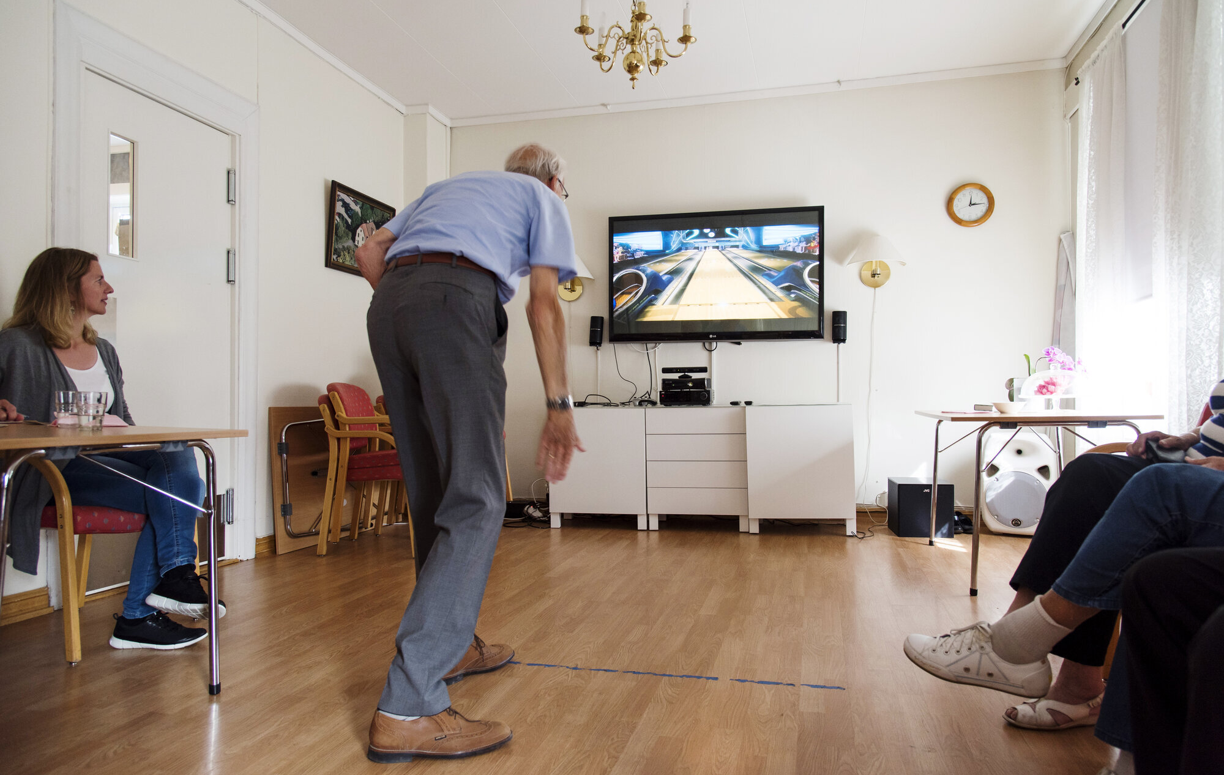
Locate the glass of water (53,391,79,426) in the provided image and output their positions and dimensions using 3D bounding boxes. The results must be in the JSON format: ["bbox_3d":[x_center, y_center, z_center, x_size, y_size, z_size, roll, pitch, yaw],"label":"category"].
[{"bbox_3d":[-1.605,0.065,2.420,0.077,0.107,0.077,0,-1,-34],"label":"glass of water"}]

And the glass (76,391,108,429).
[{"bbox_3d":[-1.377,0.062,2.160,0.081,0.102,0.081,0,-1,14],"label":"glass"}]

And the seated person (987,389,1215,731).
[{"bbox_3d":[1.355,0.196,2.077,0.900,1.240,0.520,0,-1,20],"label":"seated person"}]

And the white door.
[{"bbox_3d":[-1.997,-0.215,3.610,0.045,2.065,0.825,0,-1,14],"label":"white door"}]

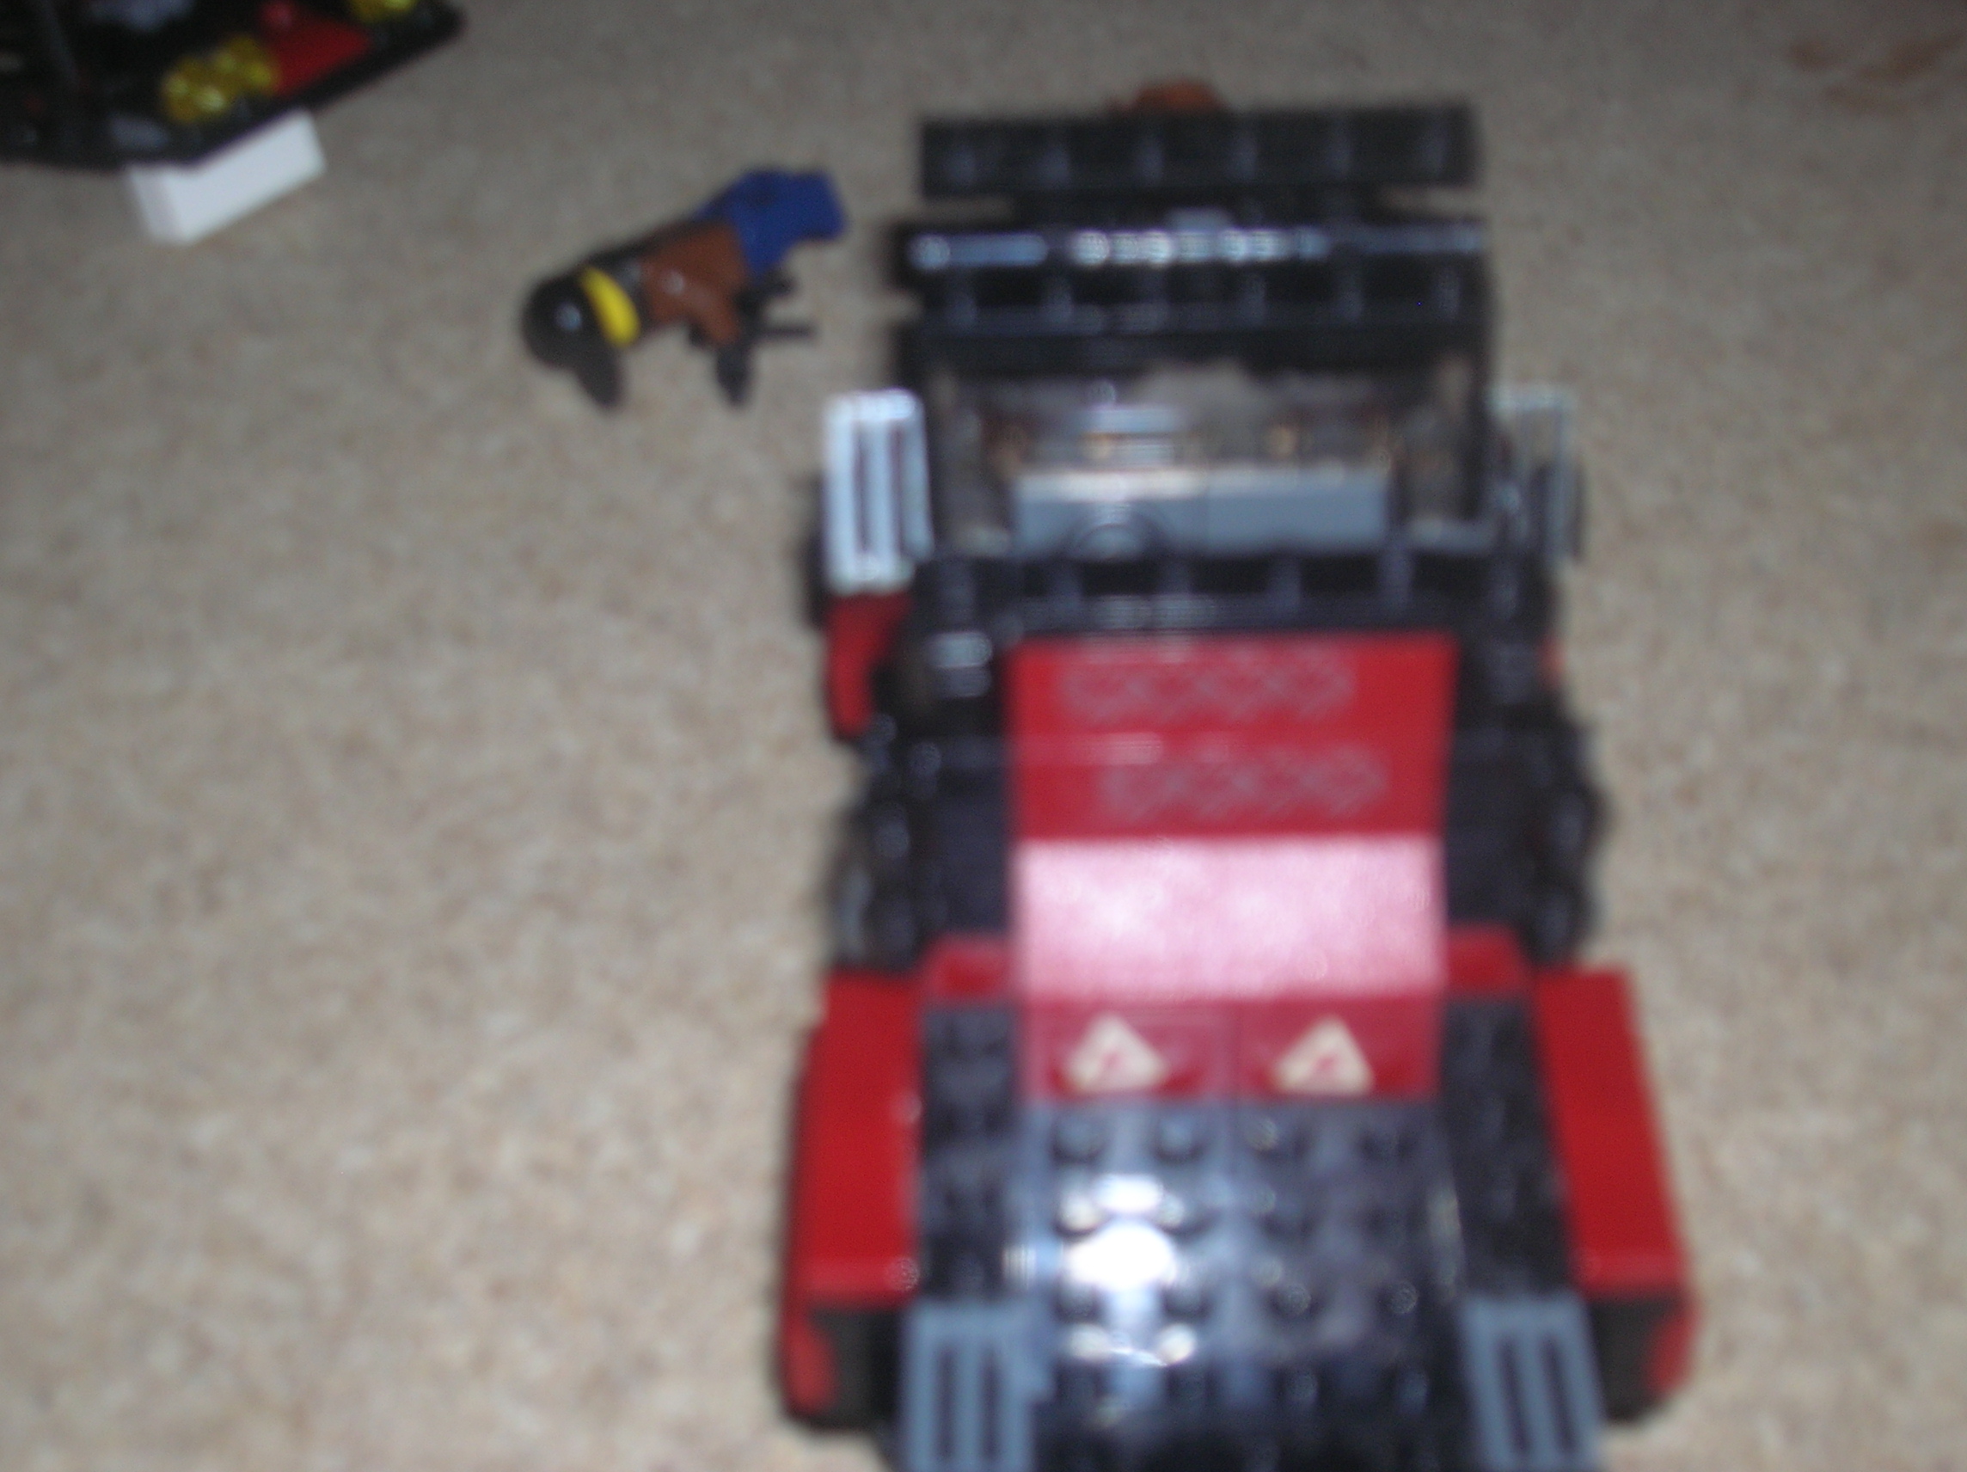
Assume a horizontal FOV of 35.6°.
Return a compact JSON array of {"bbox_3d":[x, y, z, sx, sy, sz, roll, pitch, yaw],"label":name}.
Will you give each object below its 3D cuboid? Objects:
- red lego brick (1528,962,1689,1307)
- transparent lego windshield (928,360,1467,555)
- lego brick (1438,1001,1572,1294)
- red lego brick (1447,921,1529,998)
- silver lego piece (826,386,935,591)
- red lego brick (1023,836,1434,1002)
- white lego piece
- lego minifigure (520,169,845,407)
[{"bbox_3d":[0.048,0.030,0.235,0.008,0.005,0.031,-1,40,1],"label":"red lego brick"},{"bbox_3d":[0.018,-0.022,0.249,0.045,0.011,0.021,-1,40,1],"label":"transparent lego windshield"},{"bbox_3d":[0.039,0.031,0.235,0.008,0.007,0.031,-1,40,1],"label":"lego brick"},{"bbox_3d":[0.040,0.018,0.243,0.008,0.005,0.007,-1,40,1],"label":"red lego brick"},{"bbox_3d":[-0.009,-0.019,0.245,0.008,0.007,0.016,-1,40,1],"label":"silver lego piece"},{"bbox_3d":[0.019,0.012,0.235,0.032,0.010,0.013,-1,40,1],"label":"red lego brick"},{"bbox_3d":[-0.097,-0.075,0.396,0.008,0.012,0.022,29,50,32],"label":"white lego piece"},{"bbox_3d":[-0.035,-0.052,0.363,0.040,0.020,0.016,-21,7,-13],"label":"lego minifigure"}]

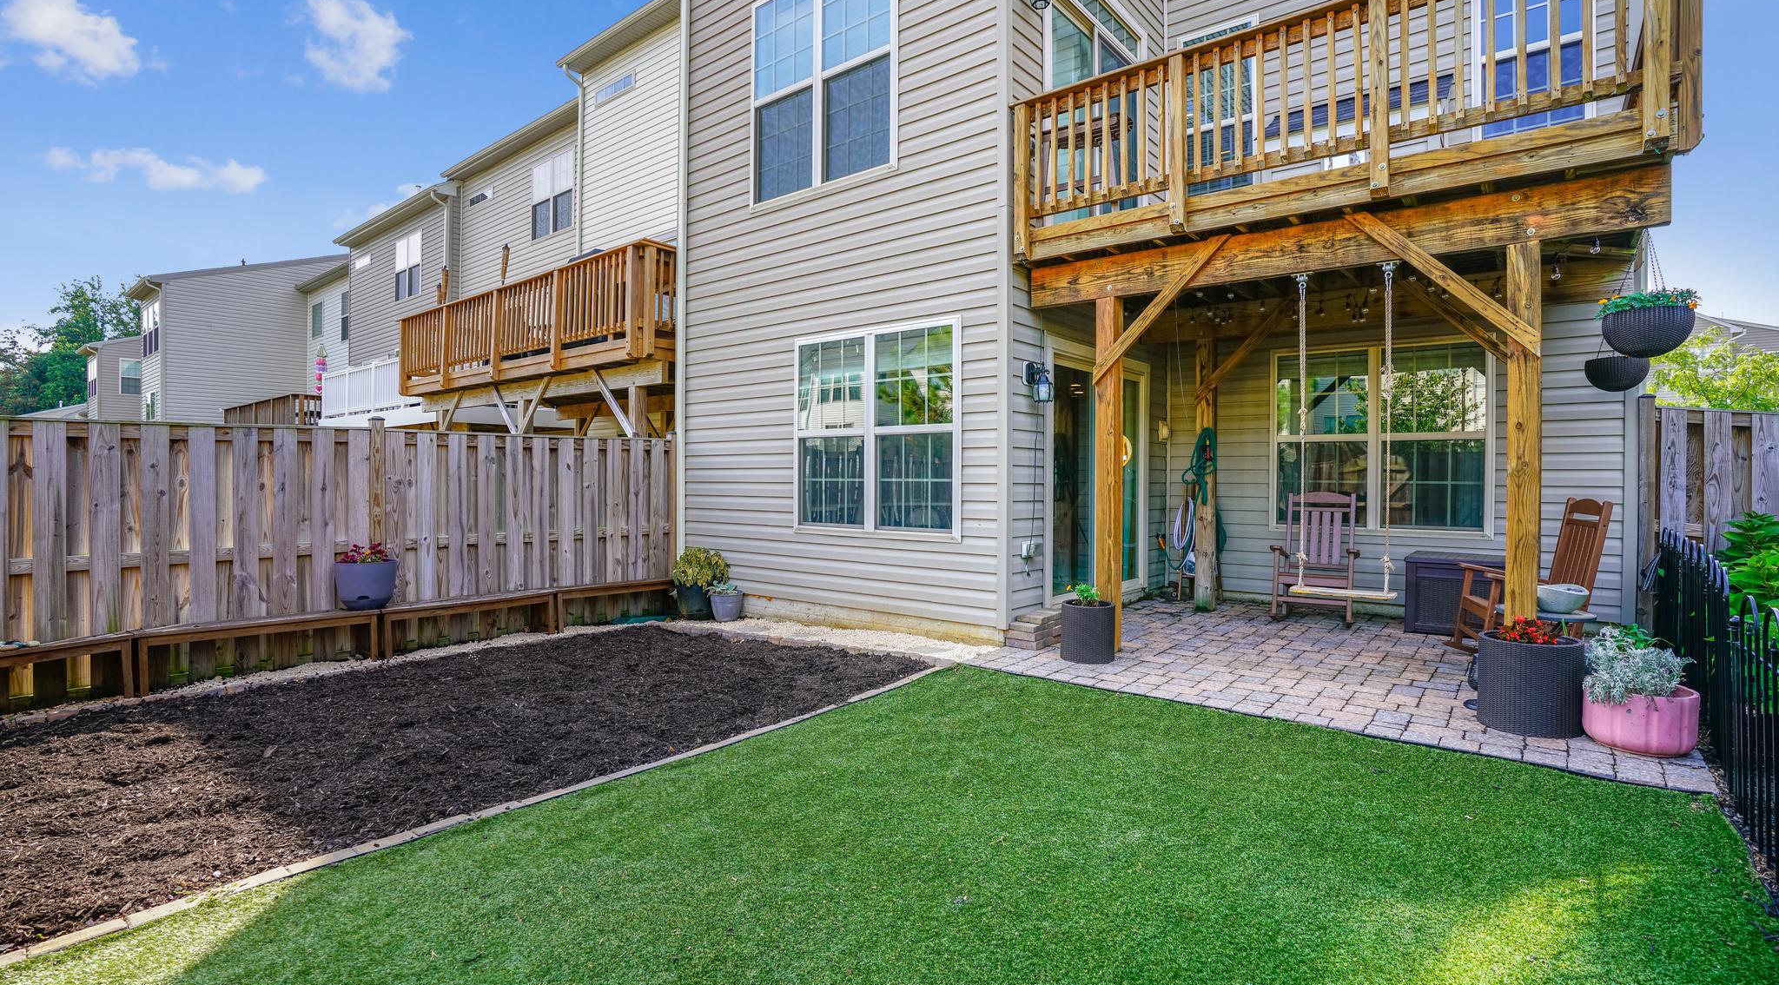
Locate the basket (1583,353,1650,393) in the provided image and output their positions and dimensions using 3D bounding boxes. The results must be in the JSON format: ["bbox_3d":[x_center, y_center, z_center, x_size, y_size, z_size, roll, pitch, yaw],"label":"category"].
[{"bbox_3d":[5.300,-0.862,5.763,0.350,0.250,0.350,1,1,38],"label":"basket"}]

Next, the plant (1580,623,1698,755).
[{"bbox_3d":[3.412,0.872,3.593,0.410,0.530,0.400,1,1,38],"label":"plant"}]

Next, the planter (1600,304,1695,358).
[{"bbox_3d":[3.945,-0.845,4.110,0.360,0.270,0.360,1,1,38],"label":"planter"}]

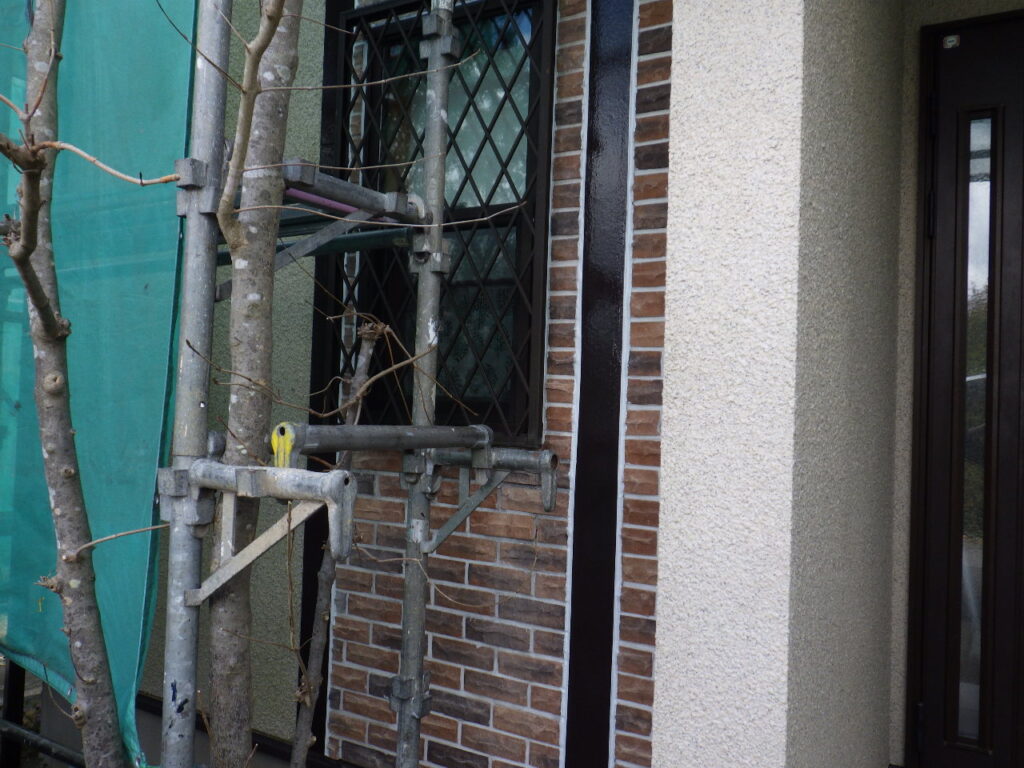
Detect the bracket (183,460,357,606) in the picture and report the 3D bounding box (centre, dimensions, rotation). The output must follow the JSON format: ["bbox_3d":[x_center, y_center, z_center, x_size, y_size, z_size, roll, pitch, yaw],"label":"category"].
[{"bbox_3d":[-0.348,0.227,1.180,0.325,0.225,0.058,1,-3,31],"label":"bracket"}]

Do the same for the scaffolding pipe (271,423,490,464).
[{"bbox_3d":[-0.193,0.099,1.442,0.045,0.060,0.535,1,-2,31],"label":"scaffolding pipe"}]

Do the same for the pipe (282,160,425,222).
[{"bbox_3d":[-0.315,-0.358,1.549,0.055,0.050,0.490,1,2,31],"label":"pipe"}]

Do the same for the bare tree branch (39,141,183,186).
[{"bbox_3d":[-0.568,-0.310,1.160,0.195,0.048,0.050,3,-2,-12],"label":"bare tree branch"}]

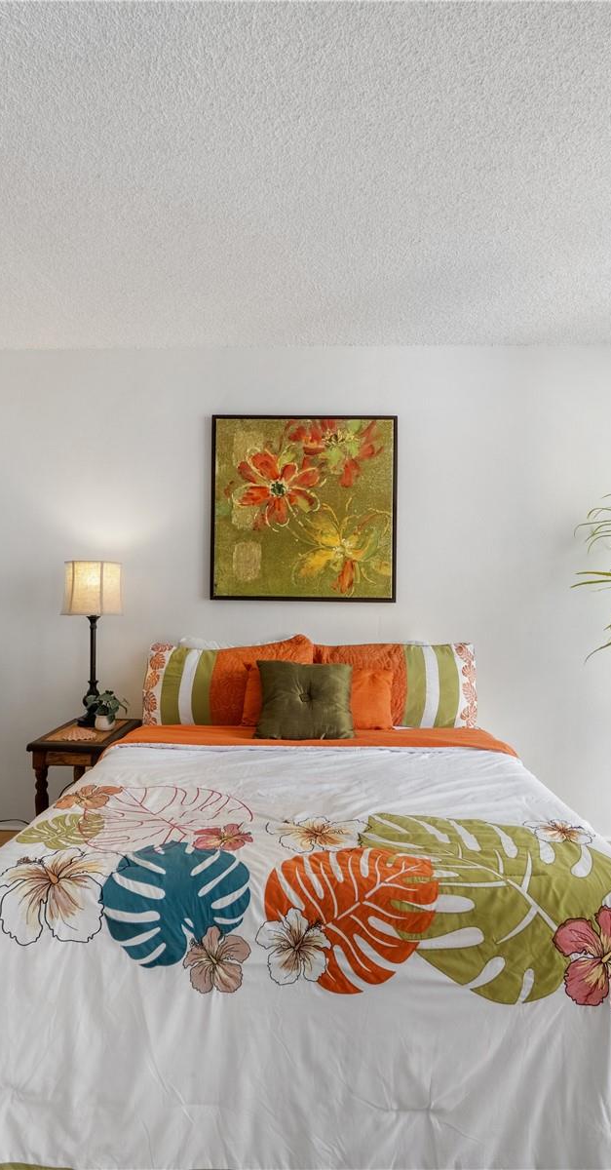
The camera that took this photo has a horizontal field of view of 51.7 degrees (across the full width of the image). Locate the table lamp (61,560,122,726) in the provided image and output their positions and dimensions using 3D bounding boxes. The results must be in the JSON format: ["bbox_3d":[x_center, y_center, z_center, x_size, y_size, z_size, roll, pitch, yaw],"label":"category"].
[{"bbox_3d":[-1.016,0.277,3.007,0.290,0.780,0.290,0,0,1],"label":"table lamp"}]

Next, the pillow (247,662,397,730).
[{"bbox_3d":[0.058,0.495,2.770,0.649,0.330,0.150,0,-30,1],"label":"pillow"}]

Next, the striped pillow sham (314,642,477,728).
[{"bbox_3d":[0.412,0.447,2.881,0.750,0.450,0.180,0,-28,1],"label":"striped pillow sham"}]

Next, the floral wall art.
[{"bbox_3d":[-0.007,-0.379,3.127,0.925,0.925,0.040,0,0,1],"label":"floral wall art"}]

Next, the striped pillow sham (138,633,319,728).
[{"bbox_3d":[-0.350,0.437,2.900,0.795,0.460,0.180,0,-28,1],"label":"striped pillow sham"}]

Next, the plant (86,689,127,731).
[{"bbox_3d":[-0.932,0.568,2.955,0.190,0.195,0.180,0,0,1],"label":"plant"}]

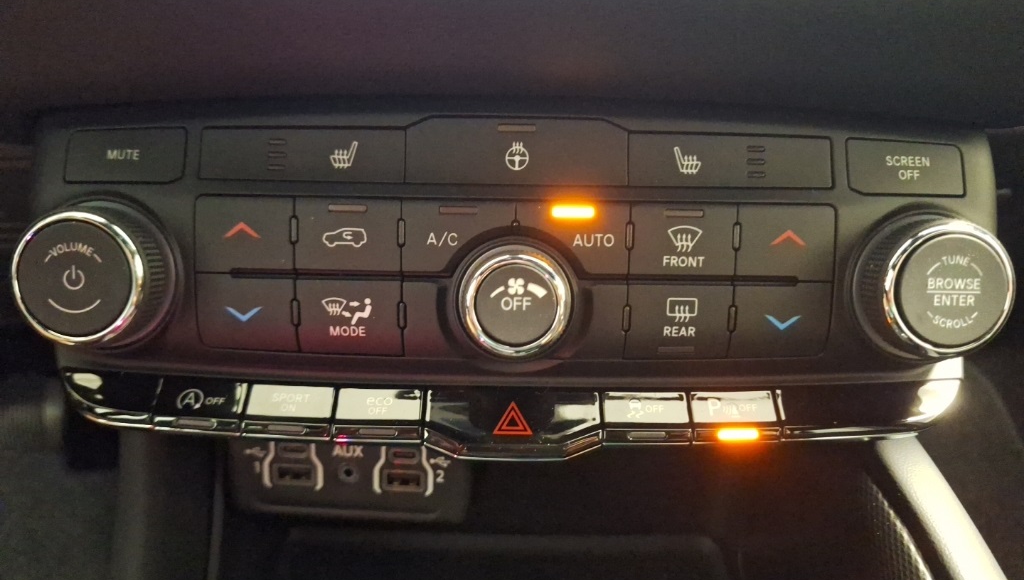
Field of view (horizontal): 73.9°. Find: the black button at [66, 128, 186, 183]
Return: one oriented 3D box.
[{"bbox_3d":[-0.117,-0.041,0.210,0.036,0.016,0.010,1,7,0],"label":"black button"}]

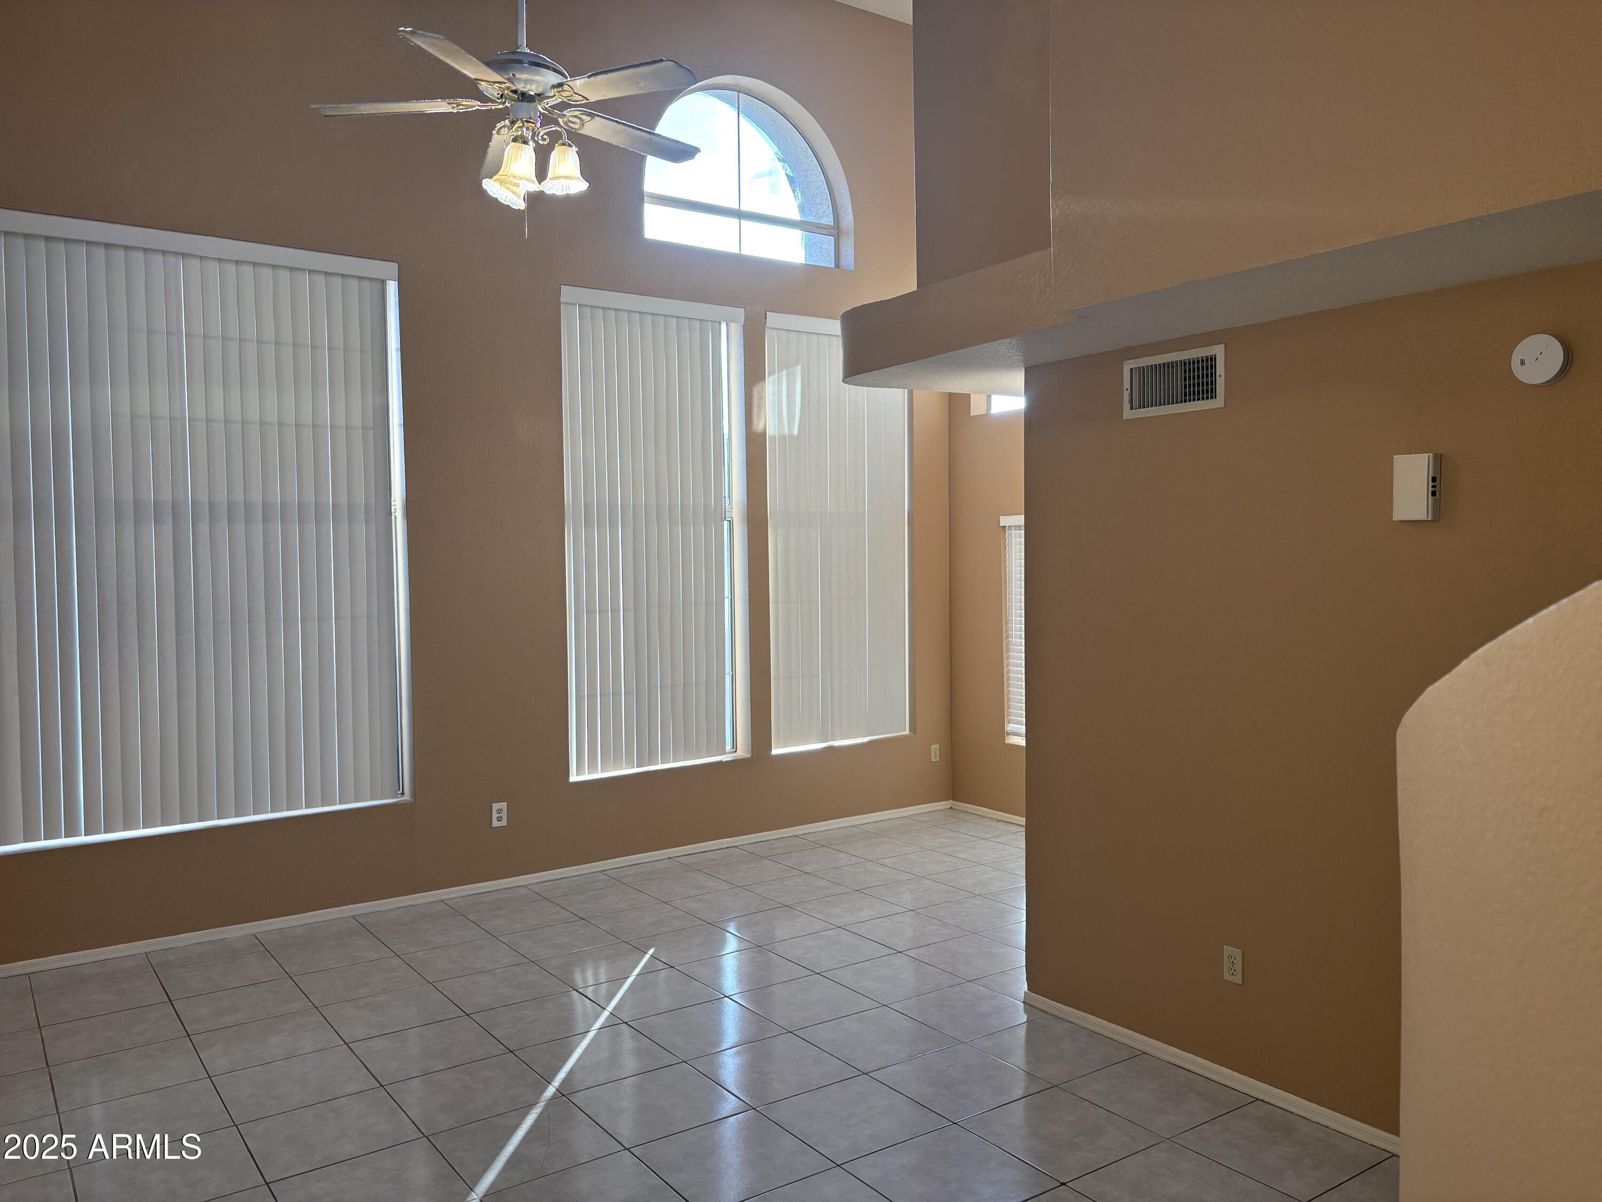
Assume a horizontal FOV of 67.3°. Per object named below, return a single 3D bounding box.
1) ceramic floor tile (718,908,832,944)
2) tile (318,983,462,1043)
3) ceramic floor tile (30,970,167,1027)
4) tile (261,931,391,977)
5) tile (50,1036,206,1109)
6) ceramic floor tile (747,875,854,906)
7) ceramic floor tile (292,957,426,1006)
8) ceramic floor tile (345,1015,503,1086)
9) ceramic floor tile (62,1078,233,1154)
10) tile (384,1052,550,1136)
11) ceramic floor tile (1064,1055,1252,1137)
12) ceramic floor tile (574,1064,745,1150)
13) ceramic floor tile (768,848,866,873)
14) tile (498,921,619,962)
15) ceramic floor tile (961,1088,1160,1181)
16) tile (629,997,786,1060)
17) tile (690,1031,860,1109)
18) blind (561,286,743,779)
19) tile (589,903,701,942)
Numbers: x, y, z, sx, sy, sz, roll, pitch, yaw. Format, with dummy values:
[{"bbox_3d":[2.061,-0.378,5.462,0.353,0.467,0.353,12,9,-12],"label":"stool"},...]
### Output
[{"bbox_3d":[-0.134,1.566,5.800,0.447,0.010,0.447,-2,2,-35],"label":"ceramic floor tile"},{"bbox_3d":[-1.593,1.607,4.702,0.443,0.010,0.443,-2,2,-35],"label":"tile"},{"bbox_3d":[-2.871,1.632,4.956,0.448,0.010,0.448,-2,2,-35],"label":"ceramic floor tile"},{"bbox_3d":[-2.124,1.602,5.456,0.449,0.010,0.447,-2,2,-35],"label":"tile"},{"bbox_3d":[-2.351,1.649,4.217,0.448,0.010,0.448,-2,2,-35],"label":"tile"},{"bbox_3d":[-0.023,1.542,6.404,0.448,0.010,0.448,-2,2,-35],"label":"ceramic floor tile"},{"bbox_3d":[-1.849,1.599,5.069,0.443,0.010,0.443,-2,2,-35],"label":"ceramic floor tile"},{"bbox_3d":[-1.347,1.616,4.338,0.447,0.010,0.447,-2,2,-35],"label":"ceramic floor tile"},{"bbox_3d":[-2.091,1.657,3.847,0.448,0.010,0.448,-2,2,-35],"label":"ceramic floor tile"},{"bbox_3d":[-1.092,1.637,3.997,0.448,0.010,0.448,-2,2,-35],"label":"tile"},{"bbox_3d":[1.152,1.590,3.893,0.443,0.010,0.443,-2,2,-35],"label":"ceramic floor tile"},{"bbox_3d":[-0.462,1.631,3.887,0.448,0.010,0.448,-2,2,-35],"label":"ceramic floor tile"},{"bbox_3d":[0.087,1.522,7.056,0.447,0.010,0.447,-2,2,-35],"label":"ceramic floor tile"},{"bbox_3d":[-1.126,1.583,5.616,0.449,0.010,0.447,-2,2,-35],"label":"tile"},{"bbox_3d":[0.797,1.619,3.667,0.448,0.010,0.448,-2,2,-35],"label":"ceramic floor tile"},{"bbox_3d":[-0.352,1.596,4.489,0.447,0.010,0.447,-2,2,-35],"label":"tile"},{"bbox_3d":[-0.092,1.604,4.121,0.447,0.010,0.447,-2,2,-35],"label":"tile"},{"bbox_3d":[-0.833,-0.392,7.038,1.190,2.720,0.090,-2,2,-35],"label":"blind"},{"bbox_3d":[-0.763,1.557,5.851,0.447,0.010,0.447,-2,2,-35],"label":"tile"}]

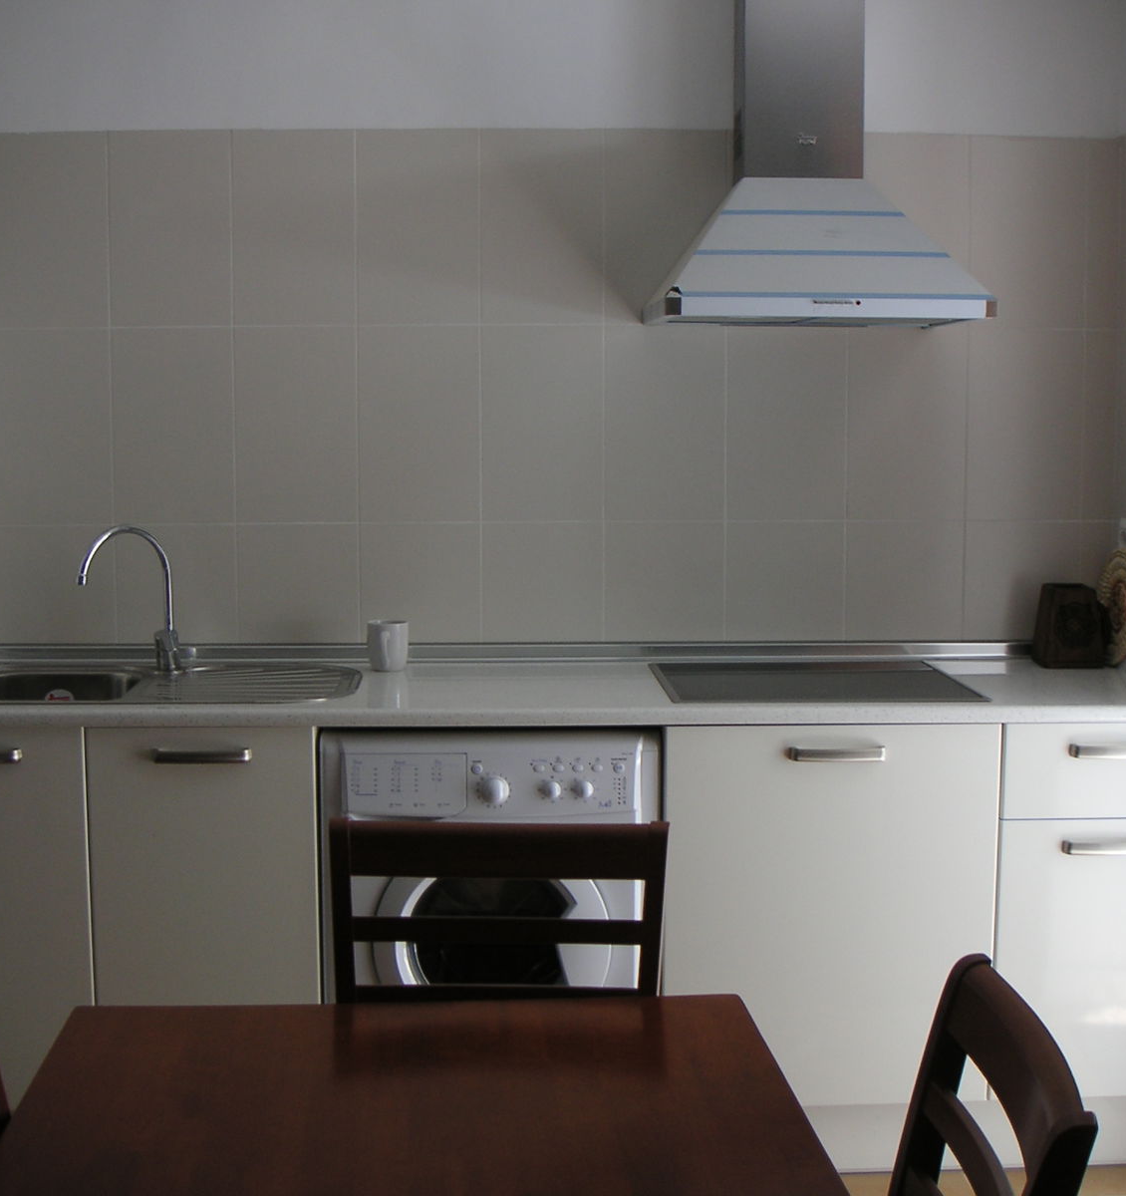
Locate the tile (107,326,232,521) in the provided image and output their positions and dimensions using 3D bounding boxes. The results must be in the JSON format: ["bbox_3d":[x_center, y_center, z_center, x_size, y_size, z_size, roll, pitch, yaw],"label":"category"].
[{"bbox_3d":[-0.791,-0.348,3.542,0.250,0.400,0.010,0,6,-2],"label":"tile"}]

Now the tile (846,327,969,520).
[{"bbox_3d":[0.706,-0.357,3.600,0.250,0.400,0.010,0,6,-2],"label":"tile"}]

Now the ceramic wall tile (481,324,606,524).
[{"bbox_3d":[-0.043,-0.355,3.571,0.250,0.400,0.010,0,6,-2],"label":"ceramic wall tile"}]

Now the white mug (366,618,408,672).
[{"bbox_3d":[-0.346,0.096,3.453,0.083,0.096,0.112,0,6,-2],"label":"white mug"}]

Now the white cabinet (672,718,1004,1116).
[{"bbox_3d":[0.462,0.538,3.372,0.600,0.700,0.580,0,6,-2],"label":"white cabinet"}]

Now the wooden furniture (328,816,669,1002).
[{"bbox_3d":[-0.085,0.735,1.986,0.425,0.905,0.470,0,6,2],"label":"wooden furniture"}]

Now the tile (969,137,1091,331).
[{"bbox_3d":[0.944,-0.744,3.566,0.250,0.398,0.010,0,5,-1],"label":"tile"}]

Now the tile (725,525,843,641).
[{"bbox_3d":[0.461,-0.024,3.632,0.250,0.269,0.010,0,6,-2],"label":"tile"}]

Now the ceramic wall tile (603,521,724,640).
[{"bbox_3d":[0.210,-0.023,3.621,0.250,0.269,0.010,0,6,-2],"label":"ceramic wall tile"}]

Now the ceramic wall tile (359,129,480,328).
[{"bbox_3d":[-0.290,-0.745,3.521,0.250,0.394,0.010,0,6,-2],"label":"ceramic wall tile"}]

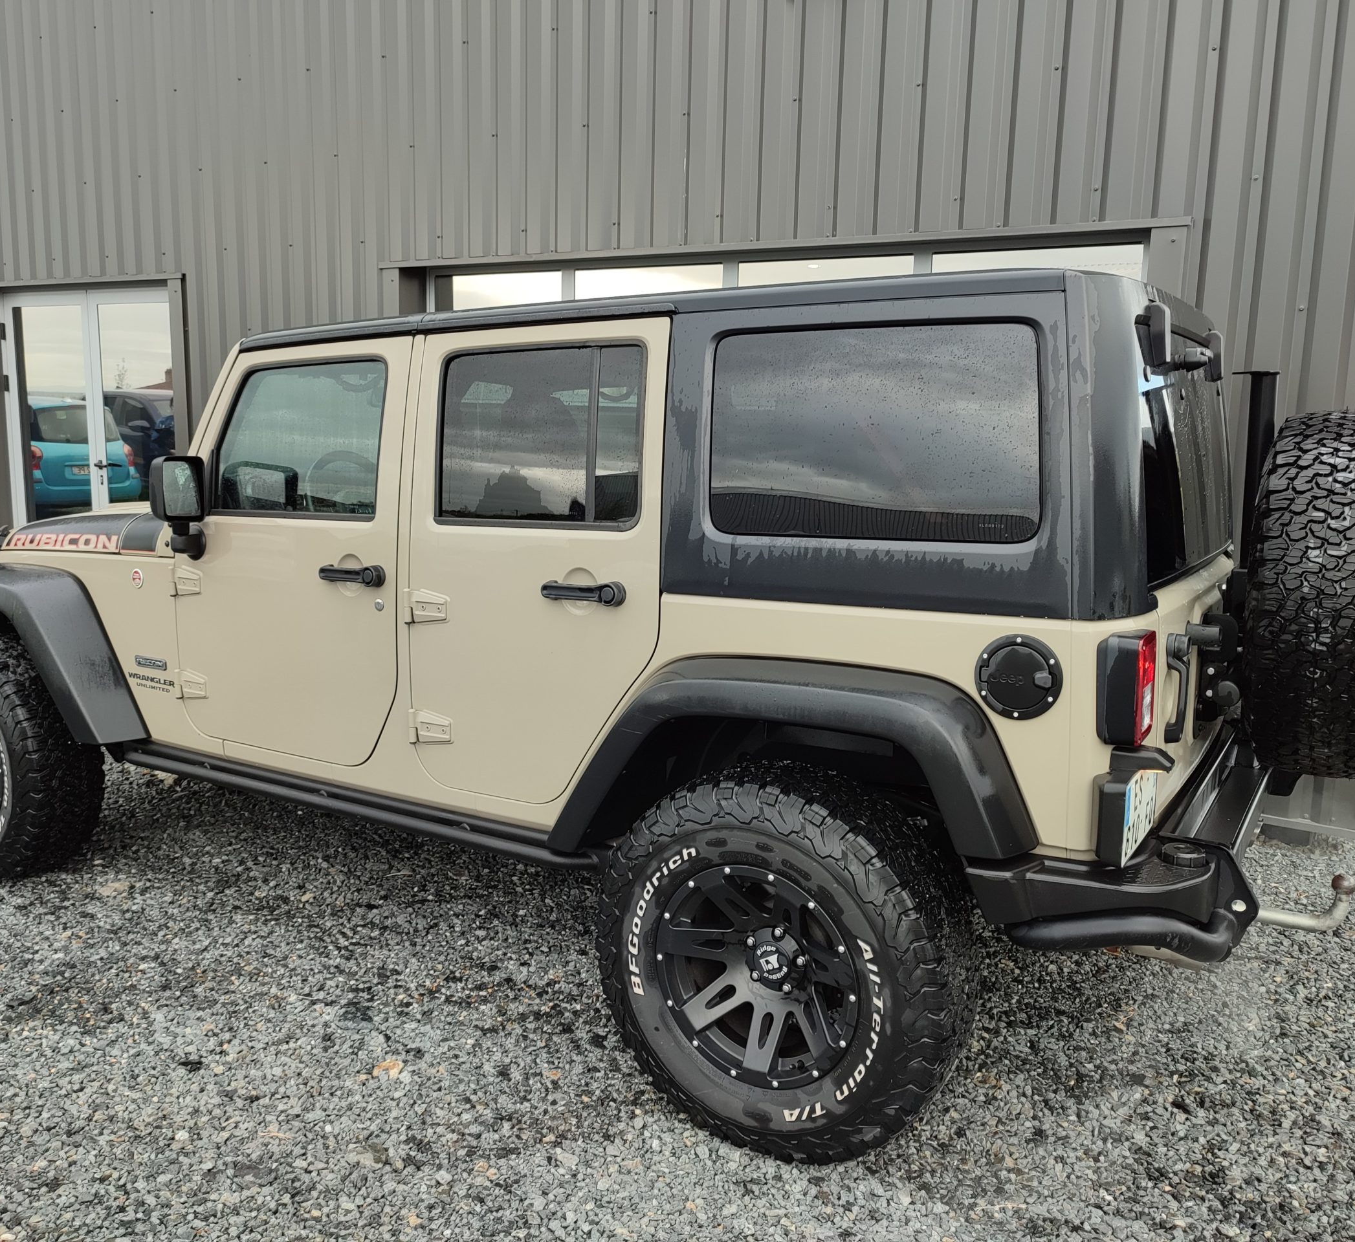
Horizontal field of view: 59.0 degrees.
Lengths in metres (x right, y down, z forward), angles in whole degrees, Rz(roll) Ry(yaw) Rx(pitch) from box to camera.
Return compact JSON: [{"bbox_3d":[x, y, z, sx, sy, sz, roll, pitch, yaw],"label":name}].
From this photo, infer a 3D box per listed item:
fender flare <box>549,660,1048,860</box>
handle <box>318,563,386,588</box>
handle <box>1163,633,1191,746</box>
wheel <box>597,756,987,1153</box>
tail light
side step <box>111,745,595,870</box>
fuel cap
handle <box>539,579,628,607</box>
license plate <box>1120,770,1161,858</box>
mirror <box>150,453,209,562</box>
[{"bbox_3d":[0.174,0.336,2.490,1.120,0.510,0.135,6,10,31],"label":"fender flare"},{"bbox_3d":[-0.853,-0.118,3.103,0.205,0.065,0.060,6,10,31],"label":"handle"},{"bbox_3d":[0.997,0.137,2.402,0.060,0.215,0.050,6,10,31],"label":"handle"},{"bbox_3d":[0.220,0.716,2.560,0.815,0.815,0.280,6,10,31],"label":"wheel"},{"bbox_3d":[0.839,0.119,2.231,0.085,0.200,0.165,6,10,31],"label":"tail light"},{"bbox_3d":[-0.925,0.481,3.217,1.660,0.090,0.160,6,10,31],"label":"side step"},{"bbox_3d":[0.635,0.108,2.245,0.162,0.163,0.025,6,10,31],"label":"fuel cap"},{"bbox_3d":[-0.220,-0.058,2.724,0.205,0.065,0.060,6,10,31],"label":"handle"},{"bbox_3d":[0.906,0.371,2.336,0.015,0.155,0.305,6,10,31],"label":"license plate"},{"bbox_3d":[-1.405,-0.317,3.349,0.130,0.285,0.175,6,10,31],"label":"mirror"}]

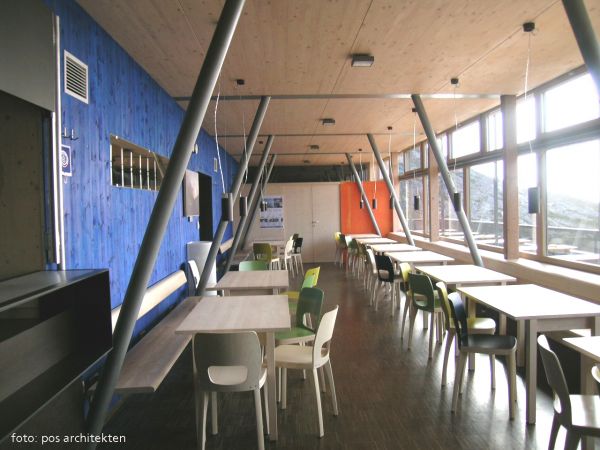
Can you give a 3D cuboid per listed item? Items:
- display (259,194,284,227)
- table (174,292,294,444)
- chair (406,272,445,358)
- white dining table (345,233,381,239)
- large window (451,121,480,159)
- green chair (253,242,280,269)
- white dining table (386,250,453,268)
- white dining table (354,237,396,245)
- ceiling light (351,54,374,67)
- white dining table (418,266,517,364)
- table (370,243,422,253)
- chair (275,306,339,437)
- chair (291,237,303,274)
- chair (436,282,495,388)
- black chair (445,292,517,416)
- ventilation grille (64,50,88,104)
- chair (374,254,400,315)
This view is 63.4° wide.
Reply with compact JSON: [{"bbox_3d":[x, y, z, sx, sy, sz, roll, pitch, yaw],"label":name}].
[{"bbox_3d":[-0.716,-0.323,12.429,0.584,0.850,0.030,-1,2,-2],"label":"display"},{"bbox_3d":[-0.428,0.986,3.529,0.714,0.740,1.115,-1,2,-2],"label":"table"},{"bbox_3d":[1.391,0.905,5.009,0.500,0.830,0.440,-2,2,-25],"label":"chair"},{"bbox_3d":[1.595,0.660,12.181,0.780,0.745,1.210,-1,2,-2],"label":"white dining table"},{"bbox_3d":[2.596,-1.315,7.668,0.070,0.453,1.257,-1,2,-2],"label":"large window"},{"bbox_3d":[-0.612,0.745,9.372,0.405,0.790,0.450,0,2,25],"label":"green chair"},{"bbox_3d":[1.759,0.847,7.376,0.780,0.745,1.210,-1,2,-2],"label":"white dining table"},{"bbox_3d":[1.646,0.718,10.684,0.780,0.745,1.210,-1,2,-2],"label":"white dining table"},{"bbox_3d":[0.546,-1.421,4.214,0.171,0.051,0.163,-1,2,-2],"label":"ceiling light"},{"bbox_3d":[1.822,0.920,5.514,0.780,0.745,1.210,-1,2,-2],"label":"white dining table"},{"bbox_3d":[1.708,0.789,8.873,0.780,0.745,1.210,-1,2,-2],"label":"table"},{"bbox_3d":[0.006,0.960,3.322,0.450,0.790,0.405,0,2,20],"label":"chair"},{"bbox_3d":[-0.160,0.710,10.586,0.500,0.830,0.440,-2,2,-23],"label":"chair"},{"bbox_3d":[1.367,0.905,4.047,0.450,0.790,0.405,-1,2,16],"label":"chair"},{"bbox_3d":[1.319,0.927,3.513,0.450,0.790,0.405,0,2,20],"label":"black chair"},{"bbox_3d":[-1.339,-0.881,2.922,0.025,0.245,0.340,-1,2,-2],"label":"ventilation grille"},{"bbox_3d":[1.322,0.806,6.699,0.450,0.790,0.405,-2,2,-27],"label":"chair"}]

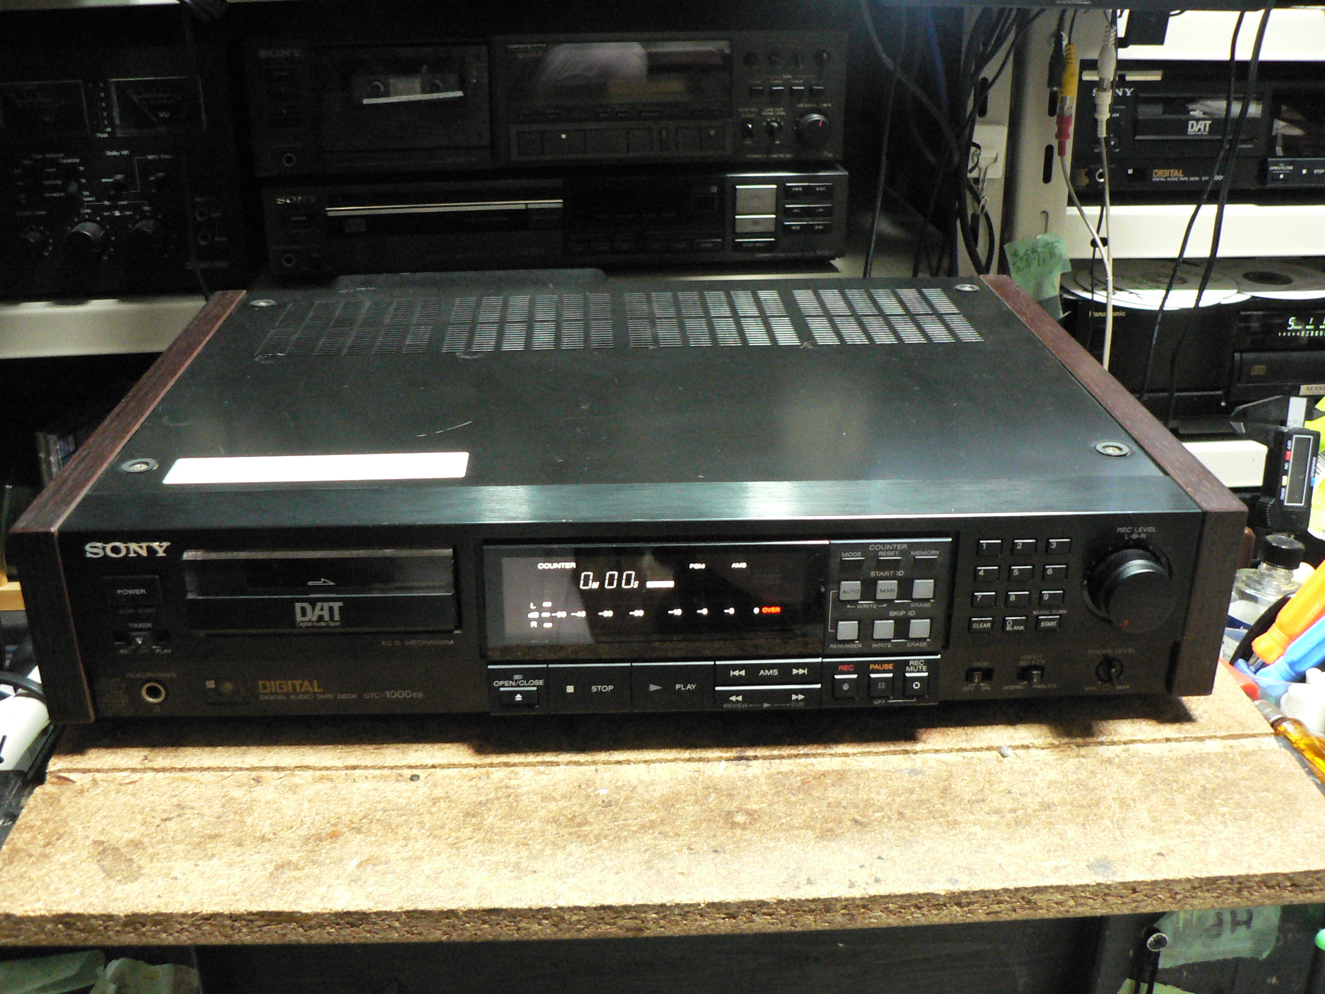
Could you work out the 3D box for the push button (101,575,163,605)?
[{"bbox_3d":[-0.200,0.034,0.523,0.021,0.012,0.005,-1,25,-3],"label":"push button"}]

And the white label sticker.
[{"bbox_3d":[-0.141,-0.012,0.567,0.119,0.001,0.026,-1,25,-3],"label":"white label sticker"}]

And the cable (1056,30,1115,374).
[{"bbox_3d":[0.273,-0.183,0.894,0.050,0.231,0.030,0,24,0],"label":"cable"}]

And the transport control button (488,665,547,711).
[{"bbox_3d":[-0.057,0.075,0.549,0.023,0.022,0.006,-1,25,-3],"label":"transport control button"}]

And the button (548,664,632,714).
[{"bbox_3d":[-0.029,0.075,0.550,0.033,0.022,0.006,-1,25,-3],"label":"button"}]

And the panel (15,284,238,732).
[{"bbox_3d":[-0.242,-0.016,0.676,0.018,0.084,0.326,-1,25,-3],"label":"panel"}]

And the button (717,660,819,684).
[{"bbox_3d":[0.042,0.069,0.552,0.043,0.012,0.006,-1,25,-3],"label":"button"}]

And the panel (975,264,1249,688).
[{"bbox_3d":[0.209,-0.025,0.700,0.018,0.084,0.326,-1,25,-3],"label":"panel"}]

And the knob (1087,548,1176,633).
[{"bbox_3d":[0.185,0.037,0.539,0.032,0.032,0.016,-1,25,-3],"label":"knob"}]

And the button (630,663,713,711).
[{"bbox_3d":[0.004,0.074,0.552,0.033,0.022,0.006,-1,25,-3],"label":"button"}]

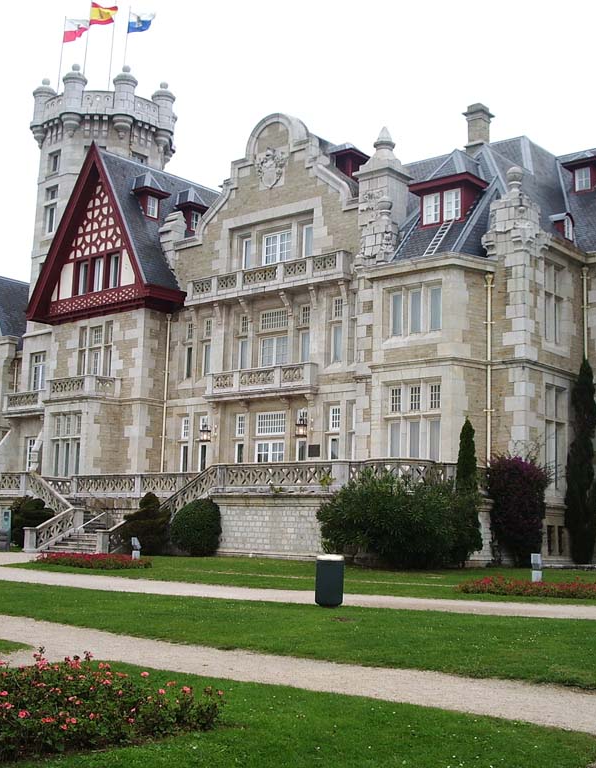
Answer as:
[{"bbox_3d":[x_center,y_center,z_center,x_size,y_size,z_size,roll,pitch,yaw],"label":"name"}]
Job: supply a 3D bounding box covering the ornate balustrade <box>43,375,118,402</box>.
[{"bbox_3d":[-11.565,0.409,55.532,4.100,1.280,1.550,-5,-11,40],"label":"ornate balustrade"}]

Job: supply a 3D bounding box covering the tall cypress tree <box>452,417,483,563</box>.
[{"bbox_3d":[5.295,3.306,32.466,0.940,4.610,0.940,2,-8,0],"label":"tall cypress tree"}]

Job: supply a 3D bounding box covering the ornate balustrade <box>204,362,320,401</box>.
[{"bbox_3d":[-1.632,-0.026,45.237,5.600,1.200,1.050,-5,-11,40],"label":"ornate balustrade"}]

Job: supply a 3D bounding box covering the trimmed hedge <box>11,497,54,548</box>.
[{"bbox_3d":[-11.742,6.149,45.965,2.000,2.350,2.000,-5,-11,40],"label":"trimmed hedge"}]

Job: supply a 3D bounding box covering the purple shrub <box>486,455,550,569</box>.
[{"bbox_3d":[7.283,4.178,34.200,2.050,3.700,1.950,-5,-11,40],"label":"purple shrub"}]

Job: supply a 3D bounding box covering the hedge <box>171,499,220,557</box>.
[{"bbox_3d":[-3.831,5.345,38.700,1.850,2.100,1.850,2,-8,0],"label":"hedge"}]

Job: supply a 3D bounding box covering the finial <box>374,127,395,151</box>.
[{"bbox_3d":[3.530,-10.009,42.231,0.800,1.030,0.800,2,-8,0],"label":"finial"}]

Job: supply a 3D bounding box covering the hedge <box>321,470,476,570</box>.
[{"bbox_3d":[3.114,4.327,33.065,5.300,3.100,2.900,-5,-11,40],"label":"hedge"}]

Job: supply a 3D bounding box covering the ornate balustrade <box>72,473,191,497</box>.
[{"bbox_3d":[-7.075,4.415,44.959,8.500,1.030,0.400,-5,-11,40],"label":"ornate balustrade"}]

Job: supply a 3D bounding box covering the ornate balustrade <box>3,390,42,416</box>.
[{"bbox_3d":[-14.235,1.075,55.135,3.750,1.270,0.750,-5,-11,40],"label":"ornate balustrade"}]

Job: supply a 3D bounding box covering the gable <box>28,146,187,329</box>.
[{"bbox_3d":[-9.510,-7.486,51.320,9.110,8.700,2.200,-5,-11,40],"label":"gable"}]

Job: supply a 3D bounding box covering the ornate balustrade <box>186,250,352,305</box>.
[{"bbox_3d":[-1.463,-4.457,45.017,9.190,1.130,0.650,-5,-11,40],"label":"ornate balustrade"}]

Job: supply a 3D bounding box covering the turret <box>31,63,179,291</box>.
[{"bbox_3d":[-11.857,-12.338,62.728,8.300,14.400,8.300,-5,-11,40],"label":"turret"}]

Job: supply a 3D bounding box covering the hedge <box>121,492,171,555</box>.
[{"bbox_3d":[-5.520,5.103,37.779,1.800,2.210,1.800,2,-8,0],"label":"hedge"}]

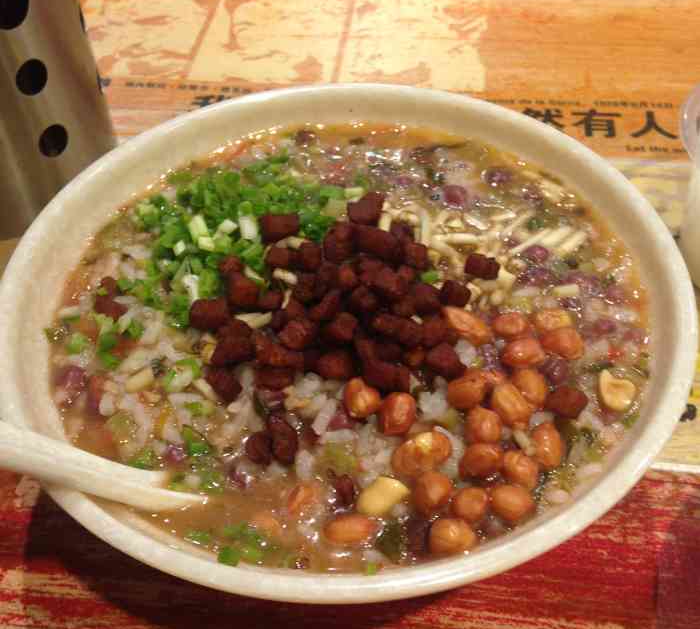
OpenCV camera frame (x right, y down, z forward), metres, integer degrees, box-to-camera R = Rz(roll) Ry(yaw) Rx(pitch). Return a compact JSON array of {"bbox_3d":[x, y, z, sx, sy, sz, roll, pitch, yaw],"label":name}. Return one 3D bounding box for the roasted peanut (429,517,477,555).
[{"bbox_3d":[0.026,0.055,0.221,0.012,0.008,0.009,7,48,8],"label":"roasted peanut"}]

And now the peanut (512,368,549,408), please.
[{"bbox_3d":[0.050,0.020,0.249,0.009,0.009,0.014,-10,48,-8],"label":"peanut"}]

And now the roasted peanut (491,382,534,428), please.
[{"bbox_3d":[0.044,0.025,0.244,0.009,0.009,0.014,-22,51,-18],"label":"roasted peanut"}]

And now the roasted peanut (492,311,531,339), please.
[{"bbox_3d":[0.048,0.003,0.268,0.011,0.008,0.009,-1,47,0],"label":"roasted peanut"}]

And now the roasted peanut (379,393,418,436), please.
[{"bbox_3d":[0.013,0.027,0.246,0.010,0.009,0.013,10,48,11],"label":"roasted peanut"}]

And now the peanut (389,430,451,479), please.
[{"bbox_3d":[0.019,0.037,0.237,0.018,0.009,0.011,-31,53,-24],"label":"peanut"}]

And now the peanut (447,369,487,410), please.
[{"bbox_3d":[0.033,0.021,0.253,0.010,0.009,0.014,31,55,27],"label":"peanut"}]

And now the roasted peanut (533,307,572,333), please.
[{"bbox_3d":[0.061,0.003,0.270,0.011,0.009,0.009,-3,47,-1],"label":"roasted peanut"}]

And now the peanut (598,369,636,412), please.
[{"bbox_3d":[0.076,0.022,0.253,0.009,0.007,0.015,-14,48,-11],"label":"peanut"}]

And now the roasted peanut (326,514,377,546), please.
[{"bbox_3d":[0.000,0.055,0.226,0.013,0.008,0.008,-7,47,-4],"label":"roasted peanut"}]

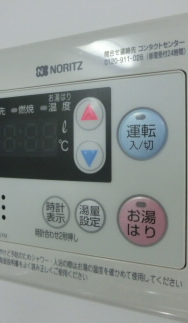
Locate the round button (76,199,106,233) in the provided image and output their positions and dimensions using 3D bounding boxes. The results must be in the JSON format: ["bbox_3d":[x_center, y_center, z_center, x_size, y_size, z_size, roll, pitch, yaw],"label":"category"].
[{"bbox_3d":[-0.002,0.024,0.132,0.015,0.015,0.003,0,1,25],"label":"round button"}]

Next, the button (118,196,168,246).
[{"bbox_3d":[0.020,0.024,0.122,0.021,0.021,0.003,0,1,25],"label":"button"}]

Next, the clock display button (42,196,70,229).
[{"bbox_3d":[-0.018,0.024,0.139,0.015,0.015,0.003,0,1,25],"label":"clock display button"}]

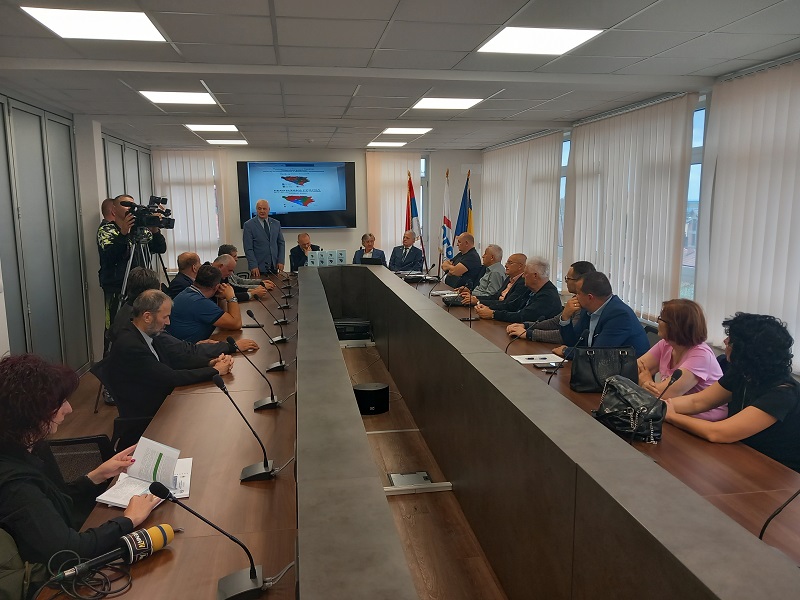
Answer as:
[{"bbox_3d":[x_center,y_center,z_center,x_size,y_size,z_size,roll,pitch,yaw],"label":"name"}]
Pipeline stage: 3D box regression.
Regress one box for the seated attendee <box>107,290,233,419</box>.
[{"bbox_3d":[-1.268,0.564,3.443,0.760,1.270,0.560,-2,9,-9],"label":"seated attendee"}]

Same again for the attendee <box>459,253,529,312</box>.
[{"bbox_3d":[0.964,0.197,5.724,0.800,1.270,0.550,-1,9,-6],"label":"attendee"}]

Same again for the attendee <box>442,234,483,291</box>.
[{"bbox_3d":[0.720,-0.155,7.776,0.740,1.370,0.540,-1,9,-6],"label":"attendee"}]

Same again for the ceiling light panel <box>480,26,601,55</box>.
[{"bbox_3d":[0.802,-1.511,3.649,0.590,0.040,0.590,-2,9,-9],"label":"ceiling light panel"}]

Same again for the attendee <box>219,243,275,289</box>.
[{"bbox_3d":[-1.849,-0.016,7.327,0.760,1.260,0.540,-3,9,-15],"label":"attendee"}]

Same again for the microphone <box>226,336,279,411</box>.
[{"bbox_3d":[-0.703,0.351,2.980,0.235,0.360,0.110,-4,9,-21],"label":"microphone"}]

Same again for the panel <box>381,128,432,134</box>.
[{"bbox_3d":[0.102,-2.169,7.987,0.590,0.040,0.590,-2,9,-9],"label":"panel"}]

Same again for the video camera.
[{"bbox_3d":[-2.107,-0.721,5.231,0.420,0.280,0.200,-2,9,-14],"label":"video camera"}]

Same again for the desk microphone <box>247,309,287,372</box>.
[{"bbox_3d":[-0.784,0.247,3.668,0.220,0.360,0.110,-3,9,-18],"label":"desk microphone"}]

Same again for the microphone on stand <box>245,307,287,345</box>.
[{"bbox_3d":[-0.918,0.150,4.359,0.220,0.310,0.100,-2,9,-9],"label":"microphone on stand"}]

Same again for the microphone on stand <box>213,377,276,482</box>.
[{"bbox_3d":[-0.544,0.442,2.180,0.210,0.380,0.100,-2,9,-9],"label":"microphone on stand"}]

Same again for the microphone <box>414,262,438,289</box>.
[{"bbox_3d":[0.264,-0.242,6.741,0.280,0.340,0.130,-2,9,-9],"label":"microphone"}]

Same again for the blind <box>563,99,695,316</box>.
[{"bbox_3d":[2.171,-0.880,6.322,0.110,1.980,2.360,-2,9,-9],"label":"blind"}]

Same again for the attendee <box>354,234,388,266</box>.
[{"bbox_3d":[-0.448,-0.336,9.302,0.530,1.310,0.800,-1,9,-3],"label":"attendee"}]

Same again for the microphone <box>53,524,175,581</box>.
[{"bbox_3d":[-0.756,0.682,1.688,0.285,0.078,0.078,-13,15,-37],"label":"microphone"}]

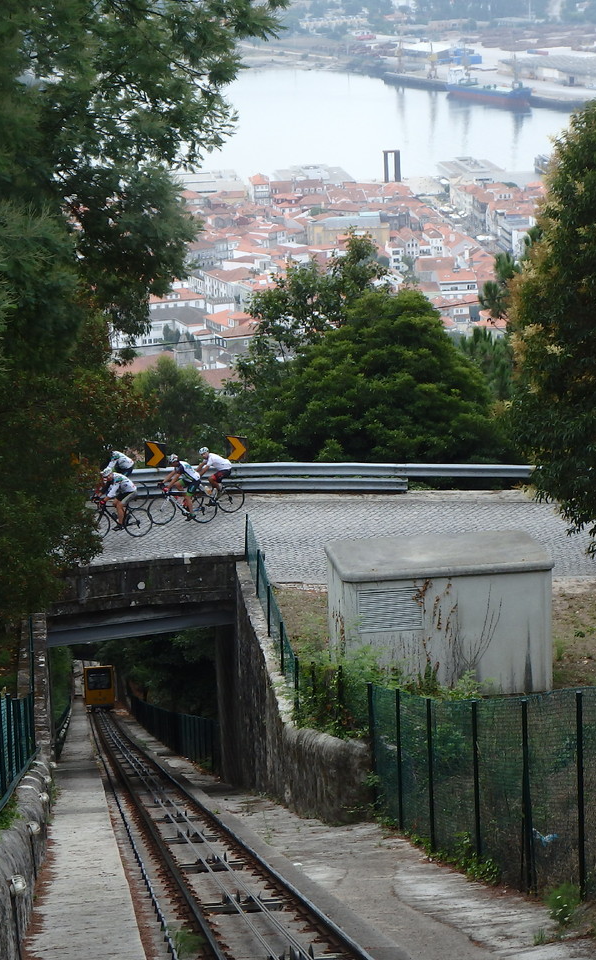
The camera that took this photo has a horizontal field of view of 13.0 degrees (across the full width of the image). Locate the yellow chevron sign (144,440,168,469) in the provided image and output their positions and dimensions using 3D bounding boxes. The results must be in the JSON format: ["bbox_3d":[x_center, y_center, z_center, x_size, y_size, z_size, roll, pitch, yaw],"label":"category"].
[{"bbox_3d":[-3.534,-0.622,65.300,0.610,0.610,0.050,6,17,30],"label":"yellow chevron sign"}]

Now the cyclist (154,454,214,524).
[{"bbox_3d":[-2.765,0.234,62.099,1.650,1.680,0.480,-3,14,-4],"label":"cyclist"}]

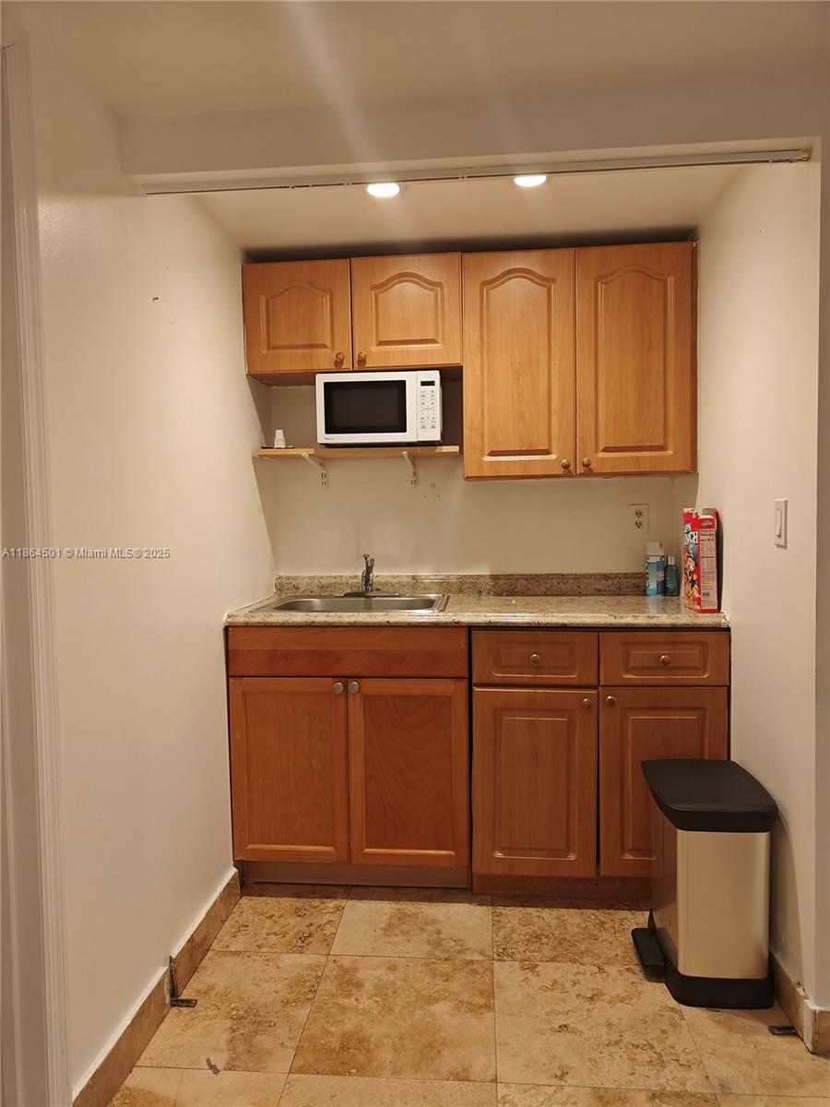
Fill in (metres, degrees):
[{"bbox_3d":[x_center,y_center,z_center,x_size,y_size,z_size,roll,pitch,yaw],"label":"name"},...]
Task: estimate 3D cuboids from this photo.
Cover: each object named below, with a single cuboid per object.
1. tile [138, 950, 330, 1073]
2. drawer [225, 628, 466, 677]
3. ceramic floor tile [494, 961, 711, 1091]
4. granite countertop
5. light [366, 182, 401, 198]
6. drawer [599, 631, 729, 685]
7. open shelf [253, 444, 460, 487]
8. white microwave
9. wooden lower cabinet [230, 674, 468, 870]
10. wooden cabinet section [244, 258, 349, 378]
[{"bbox_3d":[-0.434,1.138,1.927,0.354,0.012,0.462,0,2,5],"label":"tile"},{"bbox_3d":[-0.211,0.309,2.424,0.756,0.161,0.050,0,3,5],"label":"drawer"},{"bbox_3d":[0.424,1.130,1.857,0.458,0.012,0.461,0,2,5],"label":"ceramic floor tile"},{"bbox_3d":[0.189,0.191,2.651,1.542,0.036,0.621,0,3,5],"label":"granite countertop"},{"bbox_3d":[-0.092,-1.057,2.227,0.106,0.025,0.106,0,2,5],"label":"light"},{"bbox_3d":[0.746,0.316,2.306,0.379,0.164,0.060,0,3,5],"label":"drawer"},{"bbox_3d":[-0.201,-0.315,2.836,0.737,0.132,0.267,0,3,5],"label":"open shelf"},{"bbox_3d":[-0.119,-0.508,2.811,0.426,0.251,0.320,0,2,5],"label":"white microwave"},{"bbox_3d":[-0.187,0.676,2.709,0.762,0.602,0.560,0,2,5],"label":"wooden lower cabinet"},{"bbox_3d":[-0.394,-0.834,2.819,0.377,0.379,0.305,0,3,5],"label":"wooden cabinet section"}]

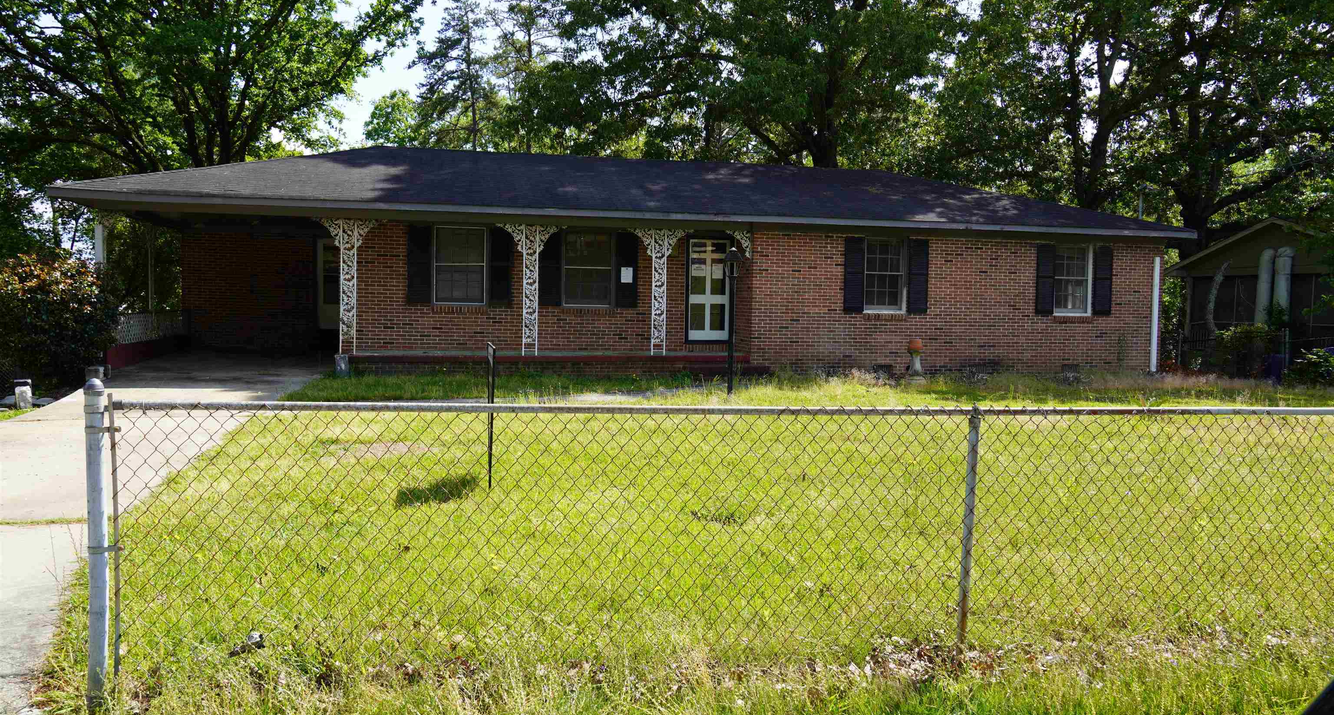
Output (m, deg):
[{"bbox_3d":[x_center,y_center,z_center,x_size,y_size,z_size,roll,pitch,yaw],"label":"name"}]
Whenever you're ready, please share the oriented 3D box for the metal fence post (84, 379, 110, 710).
[{"bbox_3d":[-2.163,0.712,3.791,0.077,1.277,0.077,0,3,-10],"label":"metal fence post"}]

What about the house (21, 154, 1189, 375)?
[{"bbox_3d":[-0.444,-2.202,22.789,21.367,4.638,9.500,0,3,-15],"label":"house"}]

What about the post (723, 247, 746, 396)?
[{"bbox_3d":[0.951,-0.520,14.551,0.280,2.168,0.280,1,3,-15],"label":"post"}]

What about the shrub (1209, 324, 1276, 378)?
[{"bbox_3d":[12.636,-0.131,21.973,1.380,1.203,1.200,2,3,30],"label":"shrub"}]

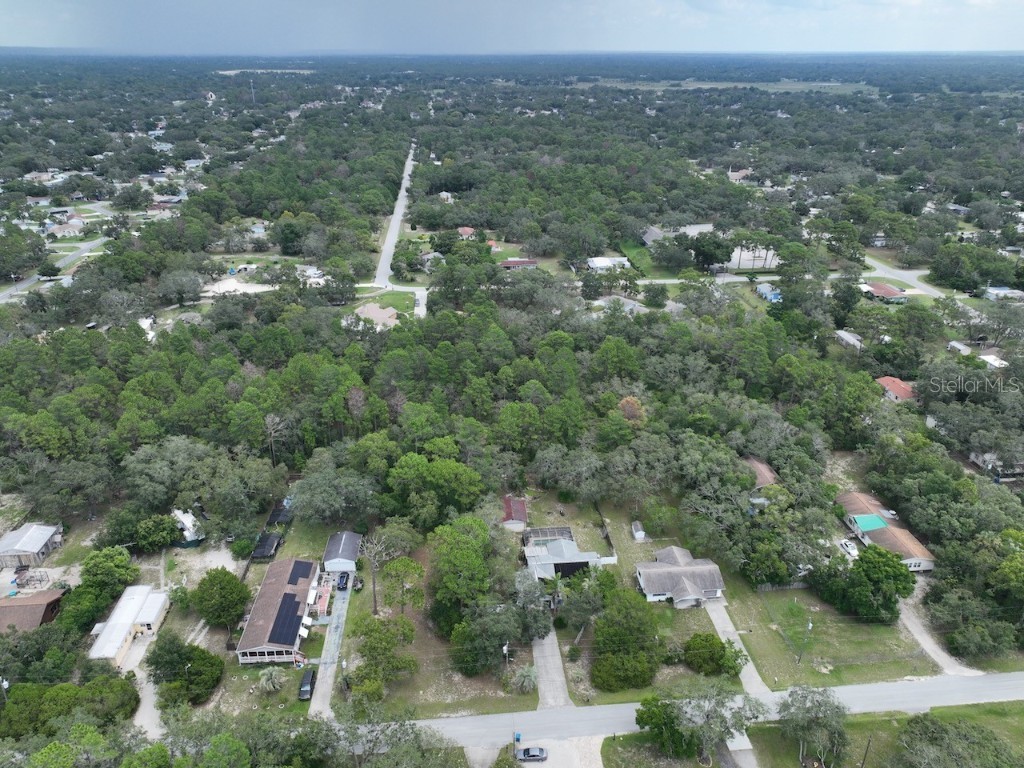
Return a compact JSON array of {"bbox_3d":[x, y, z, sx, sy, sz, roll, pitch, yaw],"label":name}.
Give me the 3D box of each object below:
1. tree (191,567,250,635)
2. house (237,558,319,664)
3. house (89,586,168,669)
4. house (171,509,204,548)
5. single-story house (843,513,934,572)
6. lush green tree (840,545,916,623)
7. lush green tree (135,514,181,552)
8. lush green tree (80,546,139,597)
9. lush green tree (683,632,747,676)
[{"bbox_3d":[-51.300,39.010,125.934,9.200,12.300,9.200,-2,25,-5],"label":"tree"},{"bbox_3d":[-42.314,41.078,130.628,9.400,4.100,22.500,-1,25,-3],"label":"house"},{"bbox_3d":[-67.966,43.109,127.618,8.500,3.000,17.600,-3,25,-6],"label":"house"},{"bbox_3d":[-69.600,31.304,152.807,5.200,3.400,10.500,-17,30,-32],"label":"house"},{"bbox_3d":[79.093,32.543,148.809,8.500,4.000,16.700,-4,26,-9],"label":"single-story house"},{"bbox_3d":[66.000,37.078,129.224,11.200,13.000,11.200,-2,25,-5],"label":"lush green tree"},{"bbox_3d":[-73.600,31.540,147.836,8.100,7.200,8.000,-2,25,-5],"label":"lush green tree"},{"bbox_3d":[-76.500,36.247,135.463,9.000,9.200,9.000,-2,25,-5],"label":"lush green tree"},{"bbox_3d":[33.800,45.789,119.616,9.800,5.400,8.000,-2,25,-5],"label":"lush green tree"}]

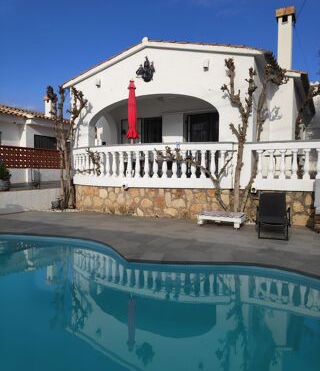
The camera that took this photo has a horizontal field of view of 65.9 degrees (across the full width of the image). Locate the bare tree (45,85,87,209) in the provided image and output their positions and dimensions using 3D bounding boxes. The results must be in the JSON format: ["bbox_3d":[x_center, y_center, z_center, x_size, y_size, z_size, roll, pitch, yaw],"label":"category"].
[{"bbox_3d":[-2.989,-1.185,7.820,1.250,3.766,1.100,0,2,0],"label":"bare tree"}]

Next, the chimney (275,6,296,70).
[{"bbox_3d":[4.306,-4.877,8.411,0.570,2.101,0.540,1,3,24],"label":"chimney"}]

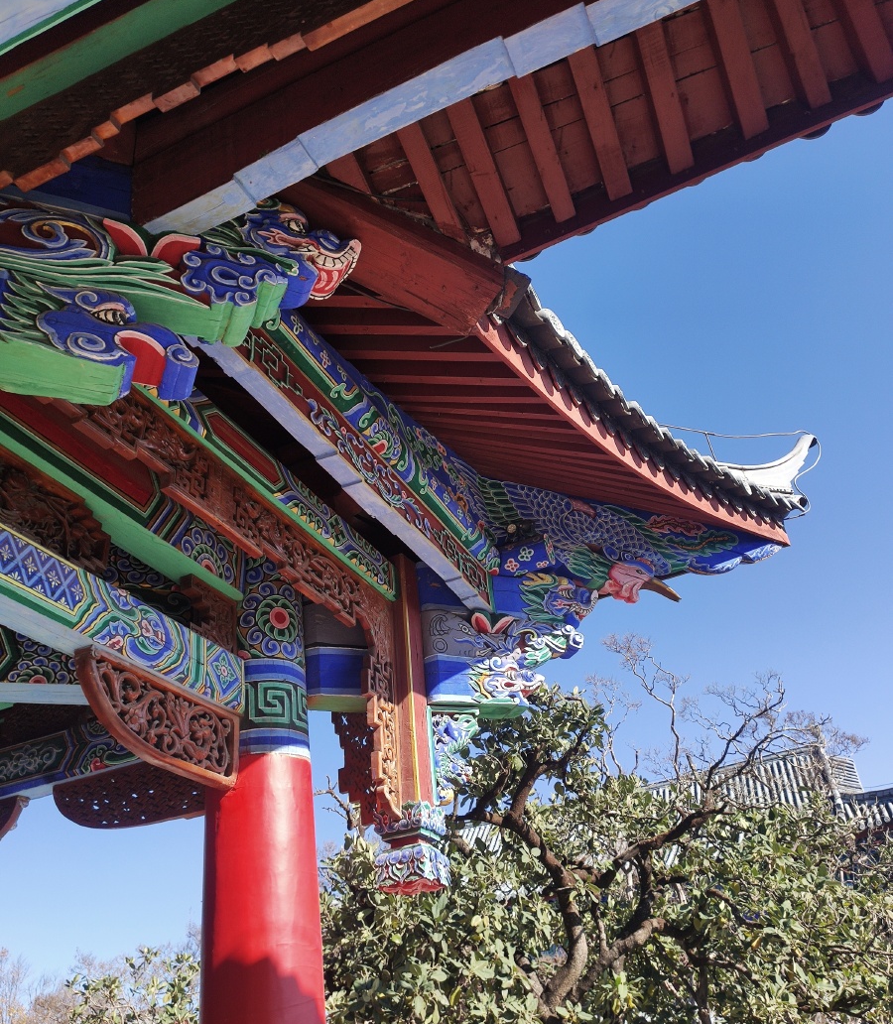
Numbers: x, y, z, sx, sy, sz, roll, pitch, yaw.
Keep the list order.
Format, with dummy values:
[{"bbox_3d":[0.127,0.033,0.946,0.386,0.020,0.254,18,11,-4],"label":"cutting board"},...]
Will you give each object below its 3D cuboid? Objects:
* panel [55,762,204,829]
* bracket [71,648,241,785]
[{"bbox_3d":[-1.167,1.068,3.484,0.744,0.241,0.067,-17,-33,18],"label":"panel"},{"bbox_3d":[-0.881,0.655,2.887,0.067,0.241,0.730,-17,-33,18],"label":"bracket"}]

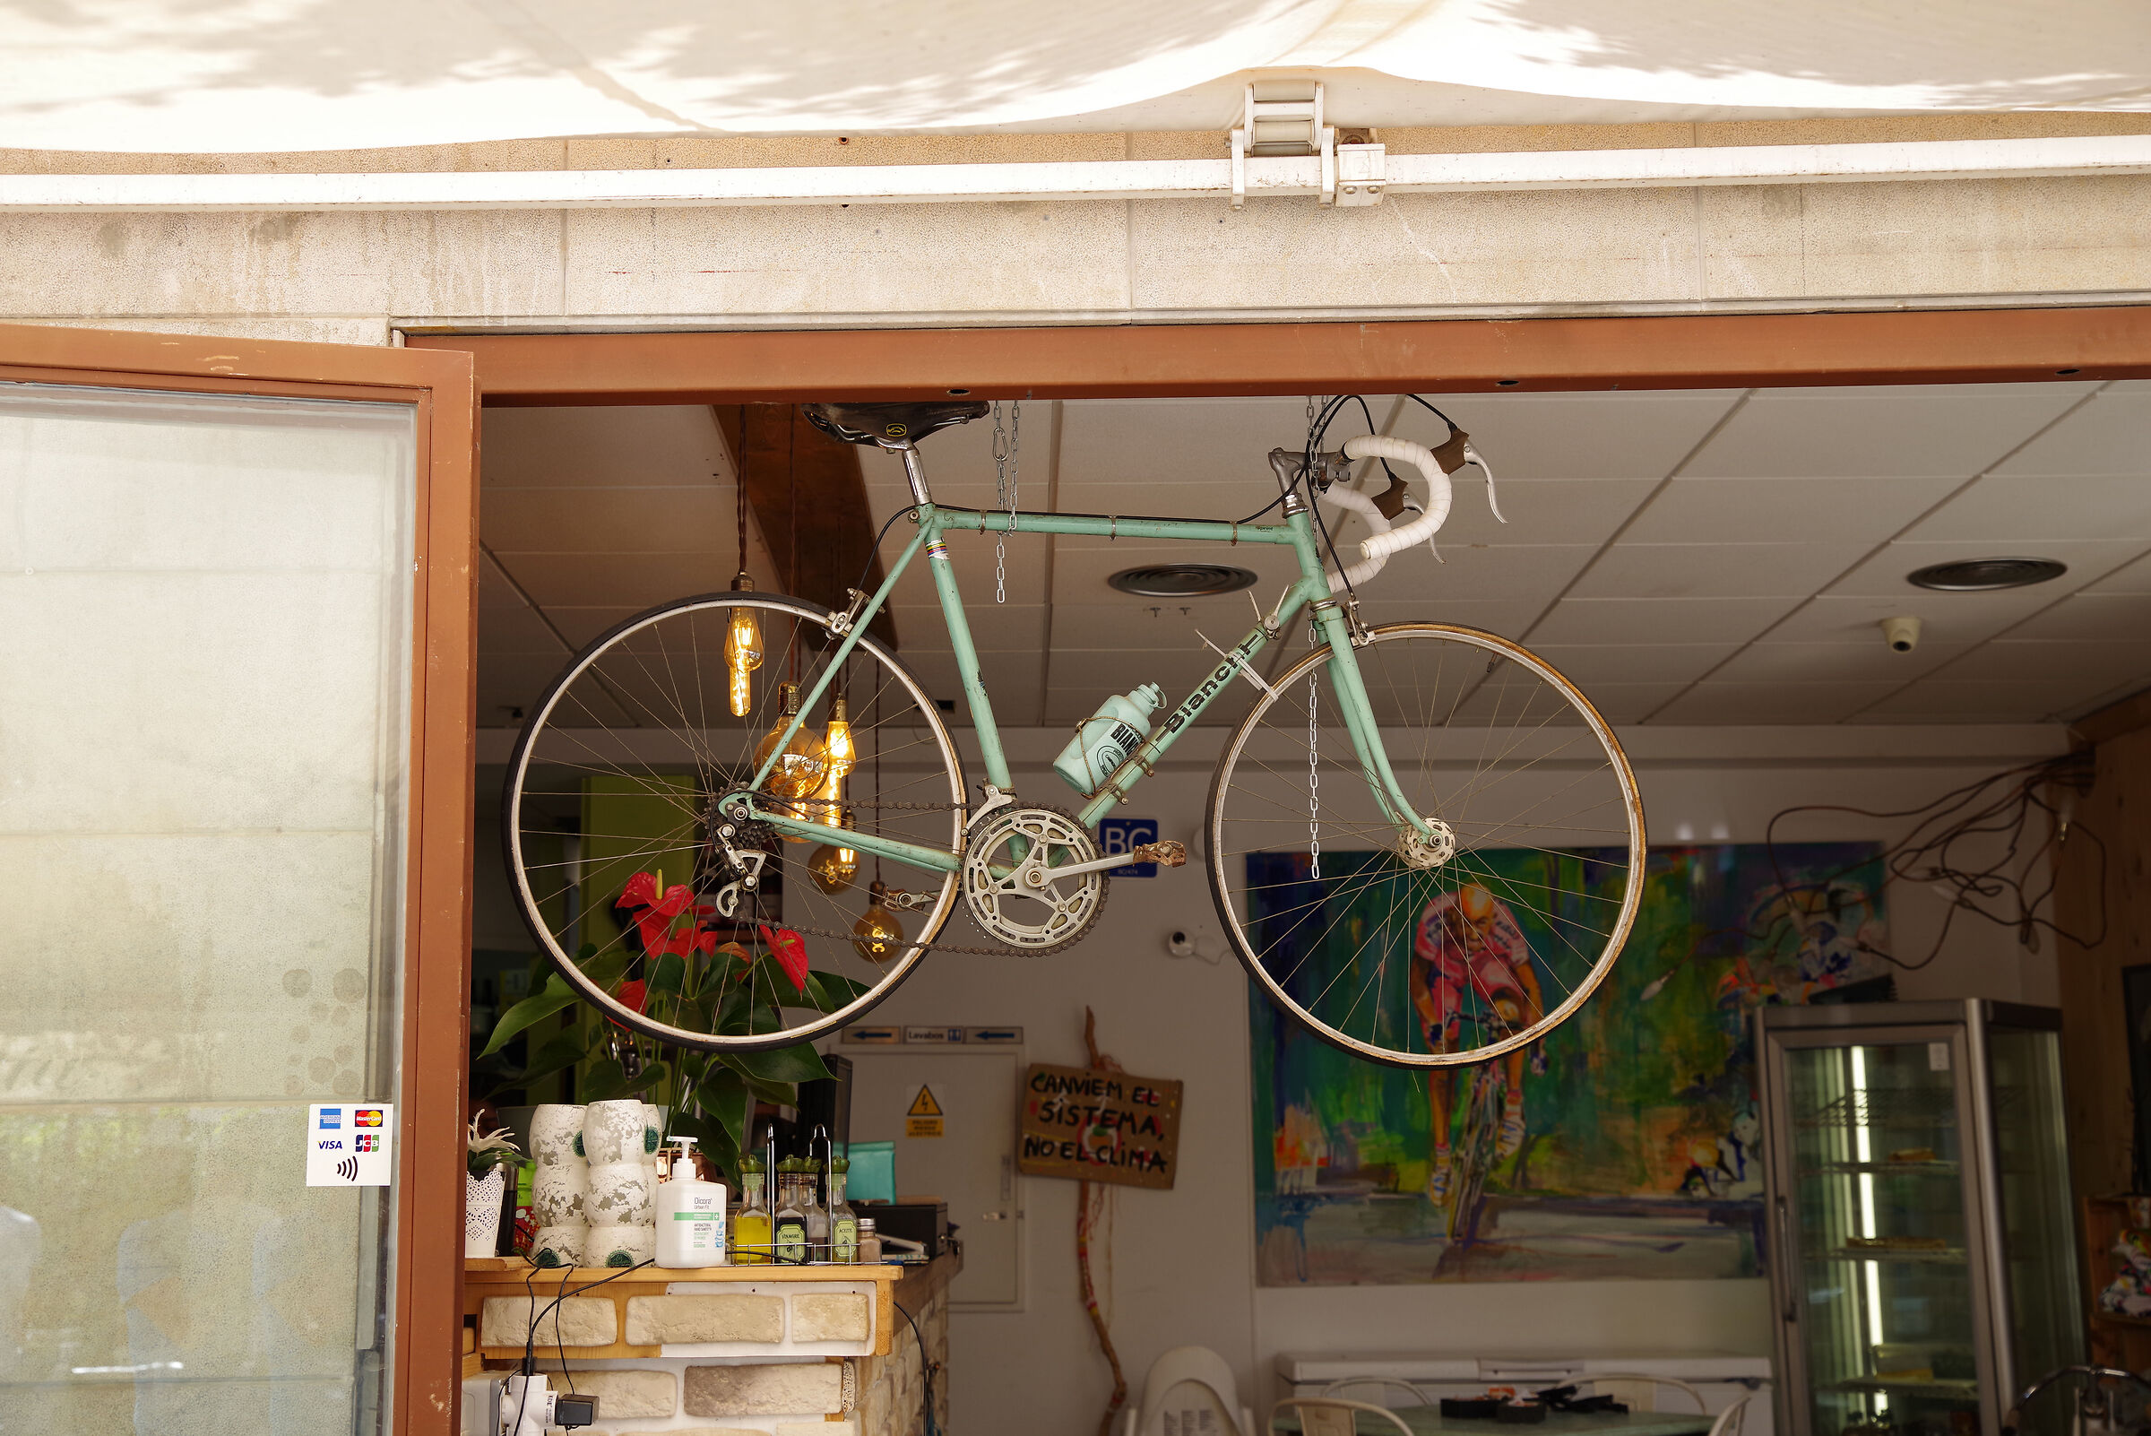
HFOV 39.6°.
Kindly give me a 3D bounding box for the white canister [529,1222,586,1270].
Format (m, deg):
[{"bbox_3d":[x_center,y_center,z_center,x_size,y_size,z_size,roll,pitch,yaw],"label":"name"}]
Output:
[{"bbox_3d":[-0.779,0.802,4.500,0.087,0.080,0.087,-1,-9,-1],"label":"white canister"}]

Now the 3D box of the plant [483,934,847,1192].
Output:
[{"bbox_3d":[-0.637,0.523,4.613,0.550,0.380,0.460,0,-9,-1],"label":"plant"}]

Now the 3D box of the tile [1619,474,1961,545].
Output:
[{"bbox_3d":[1.458,-0.428,6.095,0.600,0.018,0.600,0,-9,-1],"label":"tile"}]

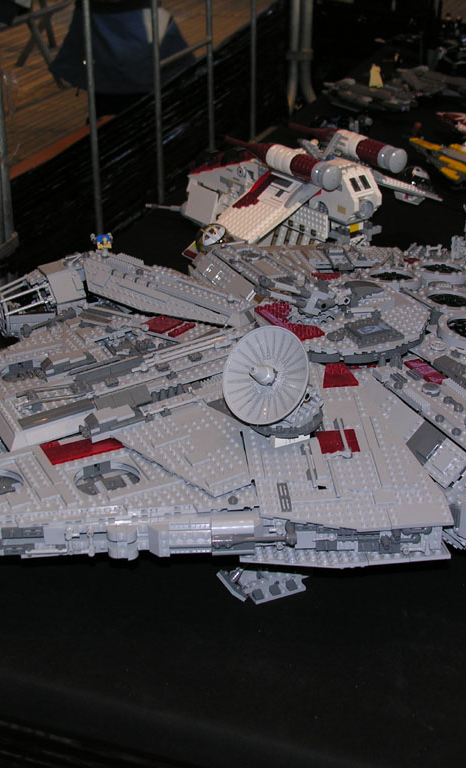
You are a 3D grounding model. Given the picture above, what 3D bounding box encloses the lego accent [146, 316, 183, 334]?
[{"bbox_3d":[-0.069,-0.056,1.241,0.033,0.005,0.031,13,31,40],"label":"lego accent"}]

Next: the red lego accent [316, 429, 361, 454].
[{"bbox_3d":[0.086,0.048,1.032,0.032,0.005,0.030,-4,37,-4],"label":"red lego accent"}]

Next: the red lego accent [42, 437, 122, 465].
[{"bbox_3d":[-0.129,0.054,1.085,0.064,0.005,0.037,-14,32,-22],"label":"red lego accent"}]

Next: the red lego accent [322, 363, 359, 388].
[{"bbox_3d":[0.094,-0.007,1.105,0.032,0.005,0.036,-4,37,-4],"label":"red lego accent"}]

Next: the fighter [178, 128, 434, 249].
[{"bbox_3d":[0.077,-0.268,1.739,0.390,0.185,0.380,-19,34,-32],"label":"fighter"}]

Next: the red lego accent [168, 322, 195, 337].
[{"bbox_3d":[-0.049,-0.051,1.221,0.009,0.005,0.032,13,31,40],"label":"red lego accent"}]

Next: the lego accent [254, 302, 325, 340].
[{"bbox_3d":[0.053,-0.056,1.156,0.037,0.006,0.076,-13,30,-22],"label":"lego accent"}]

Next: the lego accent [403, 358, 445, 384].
[{"bbox_3d":[0.165,-0.011,1.092,0.016,0.005,0.045,-13,30,-22],"label":"lego accent"}]

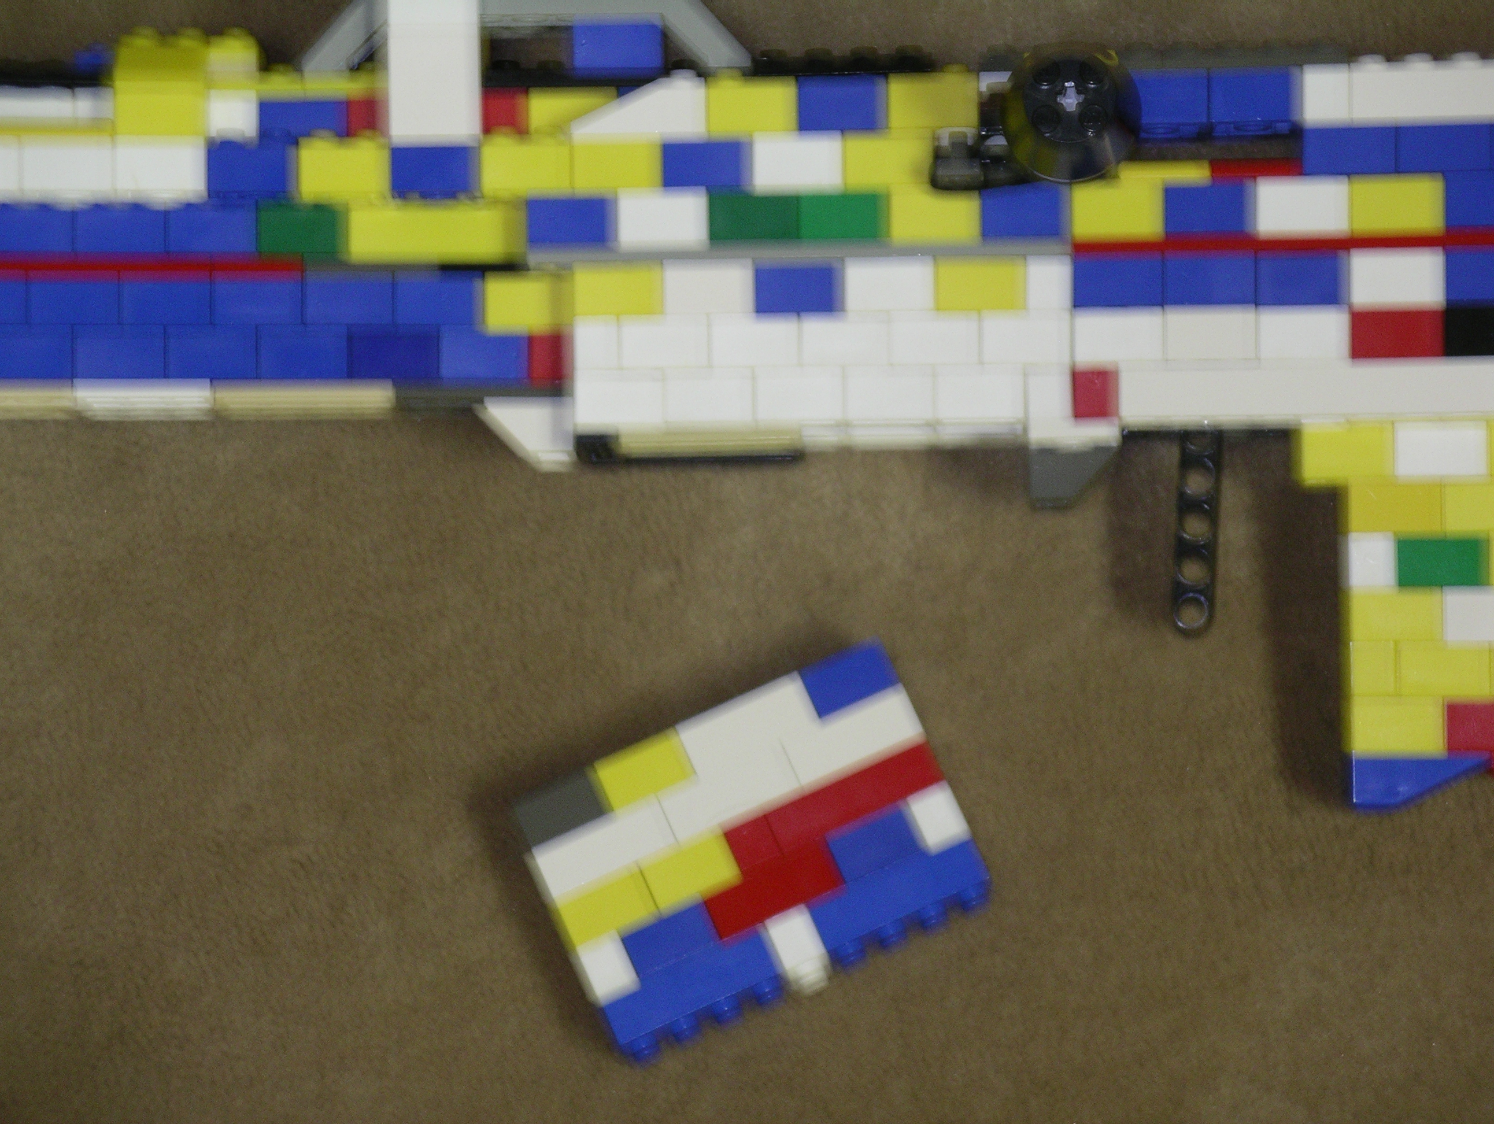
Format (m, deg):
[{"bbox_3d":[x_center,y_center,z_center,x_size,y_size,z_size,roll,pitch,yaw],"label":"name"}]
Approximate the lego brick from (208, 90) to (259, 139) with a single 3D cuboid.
[{"bbox_3d":[-0.090,-0.079,1.193,0.008,0.010,0.011,0,85,3],"label":"lego brick"}]

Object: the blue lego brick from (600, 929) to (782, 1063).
[{"bbox_3d":[-0.009,0.077,1.214,0.032,0.016,0.011,-24,85,-2],"label":"blue lego brick"}]

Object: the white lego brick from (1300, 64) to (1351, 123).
[{"bbox_3d":[0.102,-0.082,1.193,0.008,0.013,0.011,-1,83,5],"label":"white lego brick"}]

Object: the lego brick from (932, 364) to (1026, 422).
[{"bbox_3d":[0.041,-0.030,1.192,0.016,0.015,0.011,-1,83,5],"label":"lego brick"}]

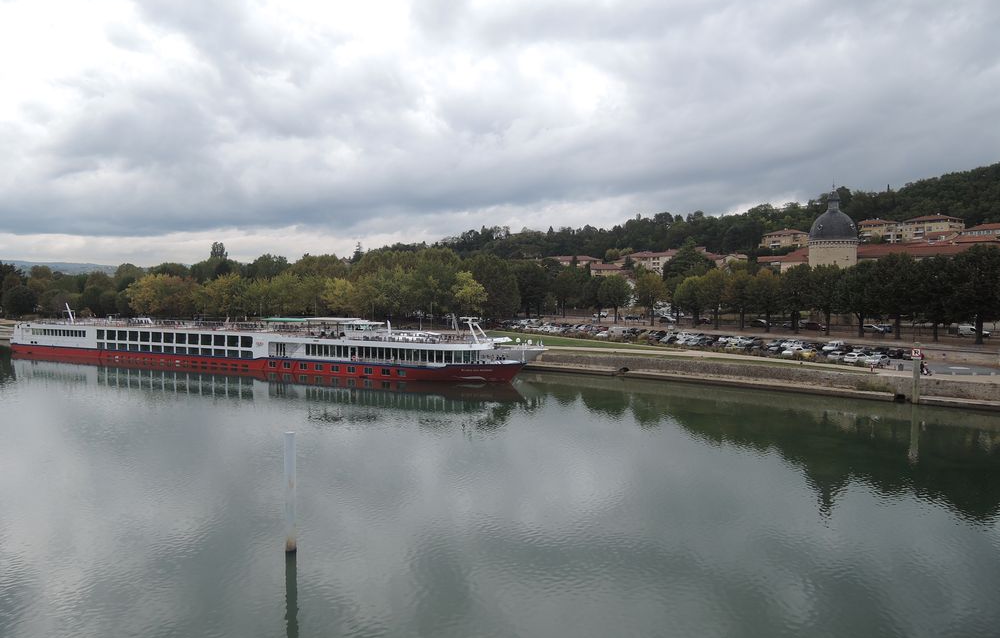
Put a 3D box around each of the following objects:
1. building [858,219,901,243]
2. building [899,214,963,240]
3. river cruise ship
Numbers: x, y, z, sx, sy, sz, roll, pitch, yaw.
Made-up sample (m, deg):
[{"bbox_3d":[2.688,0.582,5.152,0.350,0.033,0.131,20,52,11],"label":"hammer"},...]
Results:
[{"bbox_3d":[168.383,-38.876,307.597,16.800,10.300,13.000,2,3,37],"label":"building"},{"bbox_3d":[186.468,-39.096,299.580,23.000,11.000,14.000,2,3,41],"label":"building"},{"bbox_3d":[-45.800,3.316,120.059,110.000,8.800,11.400,1,3,26],"label":"river cruise ship"}]

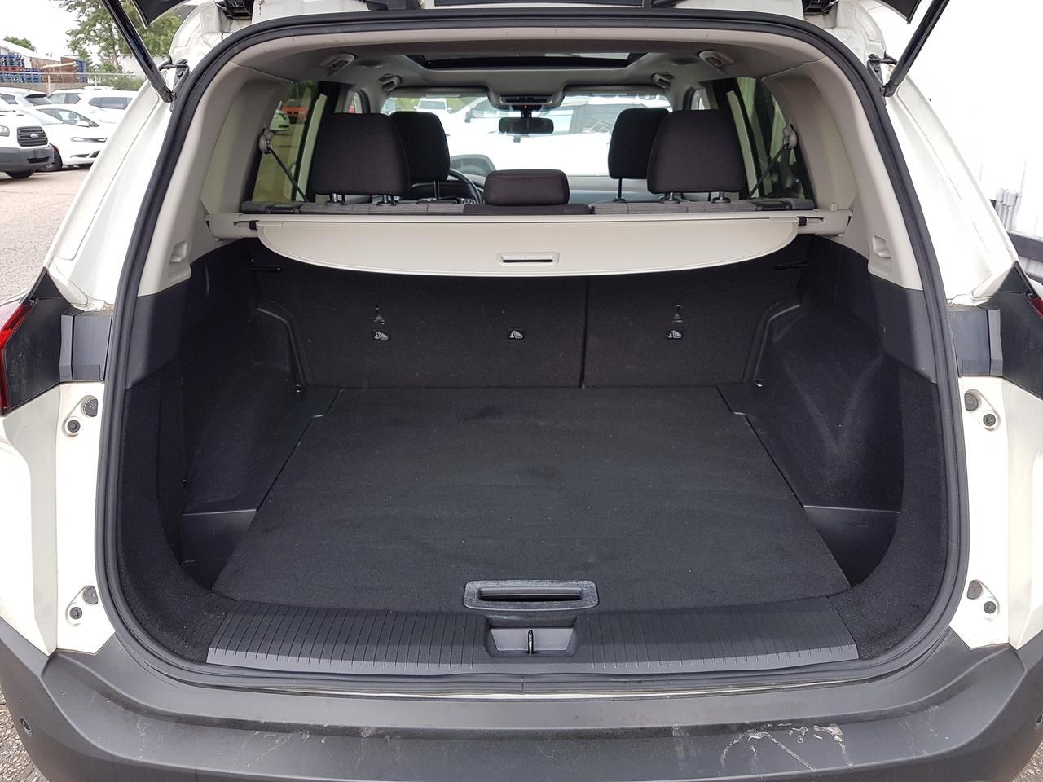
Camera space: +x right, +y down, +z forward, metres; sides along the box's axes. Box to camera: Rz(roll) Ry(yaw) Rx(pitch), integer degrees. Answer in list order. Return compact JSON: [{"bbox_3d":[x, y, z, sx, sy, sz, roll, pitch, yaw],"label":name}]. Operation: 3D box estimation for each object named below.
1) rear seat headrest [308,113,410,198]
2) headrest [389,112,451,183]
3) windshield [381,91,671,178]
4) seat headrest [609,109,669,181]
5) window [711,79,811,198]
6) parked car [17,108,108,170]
[{"bbox_3d":[-0.382,-0.571,1.890,0.240,0.195,0.130,0,21,0],"label":"rear seat headrest"},{"bbox_3d":[-0.356,-0.810,2.600,0.250,0.225,0.130,0,21,0],"label":"headrest"},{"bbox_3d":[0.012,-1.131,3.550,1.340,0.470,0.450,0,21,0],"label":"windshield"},{"bbox_3d":[0.406,-0.817,2.600,0.250,0.225,0.130,0,21,0],"label":"seat headrest"},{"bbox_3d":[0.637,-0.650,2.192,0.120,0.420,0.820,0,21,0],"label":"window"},{"bbox_3d":[-11.224,-6.037,18.524,4.800,1.490,1.870,13,25,31],"label":"parked car"}]

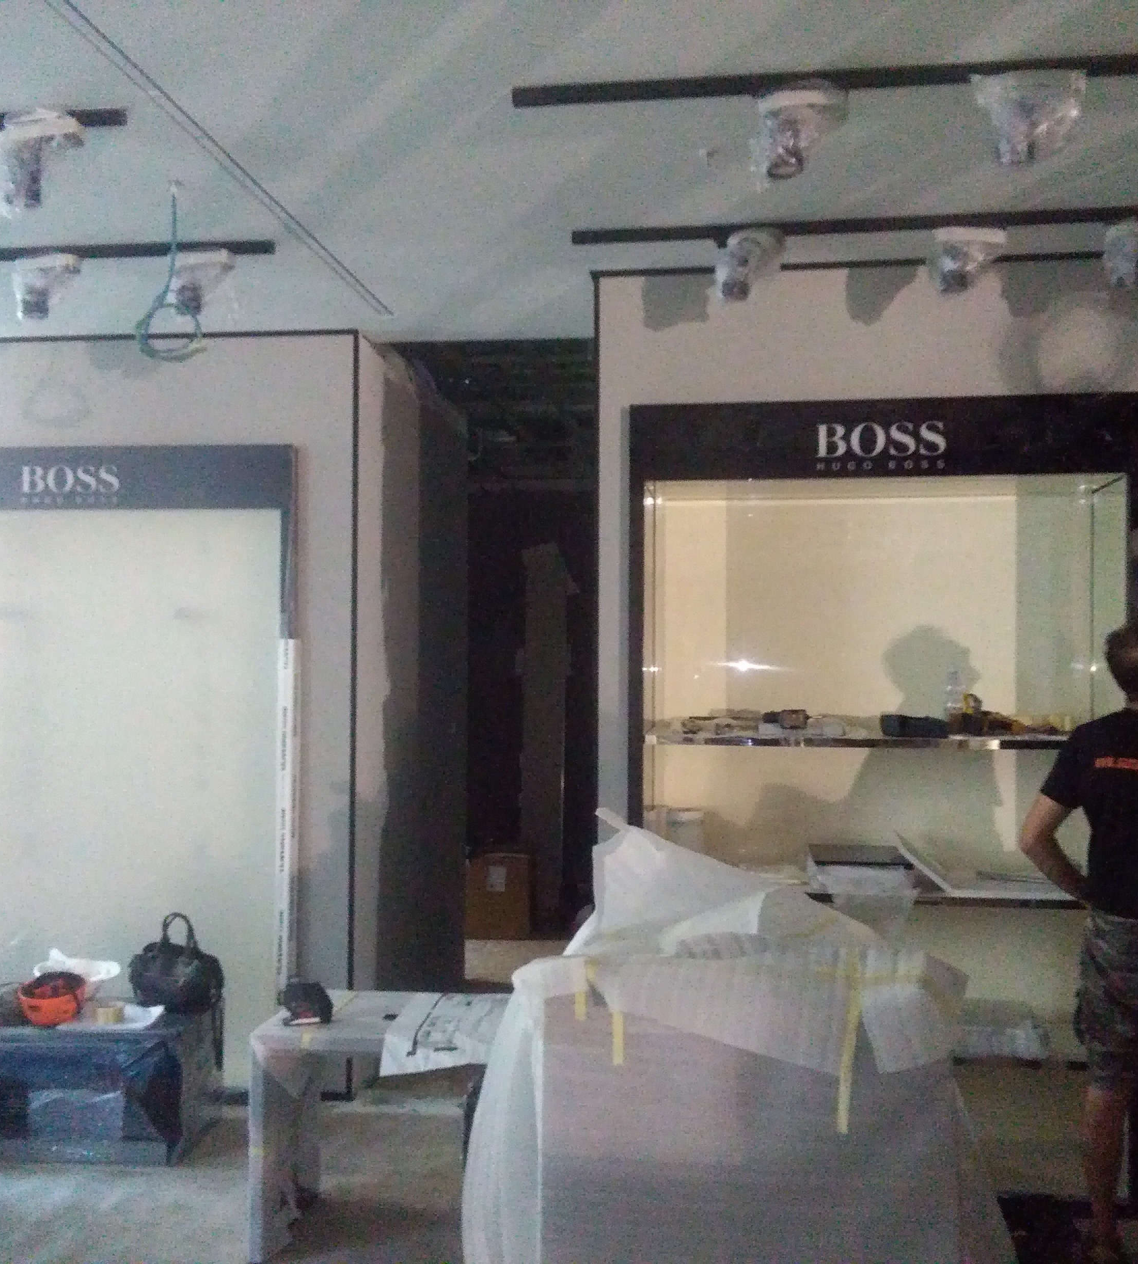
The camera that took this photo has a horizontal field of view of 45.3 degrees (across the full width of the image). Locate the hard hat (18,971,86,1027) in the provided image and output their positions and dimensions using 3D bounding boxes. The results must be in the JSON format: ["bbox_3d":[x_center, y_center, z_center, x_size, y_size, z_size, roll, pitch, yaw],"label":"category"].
[{"bbox_3d":[-1.737,1.232,4.581,0.215,0.145,0.250,0,-1,-2],"label":"hard hat"}]

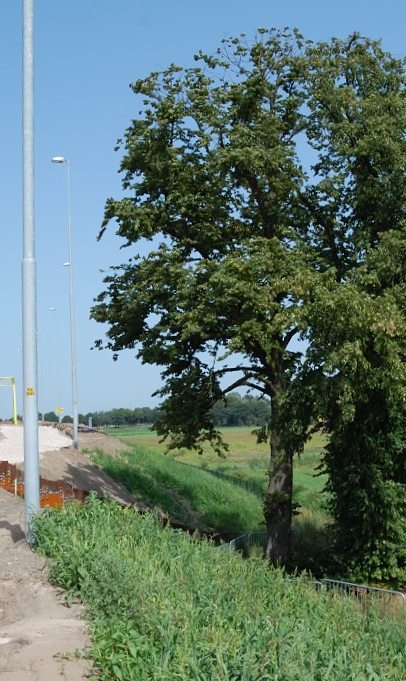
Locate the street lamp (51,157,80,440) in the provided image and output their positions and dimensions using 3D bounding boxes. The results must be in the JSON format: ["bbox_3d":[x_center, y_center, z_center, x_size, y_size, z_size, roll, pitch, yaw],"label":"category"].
[{"bbox_3d":[-7.428,-2.185,41.551,0.980,15.870,0.350,-1,-5,-9],"label":"street lamp"}]

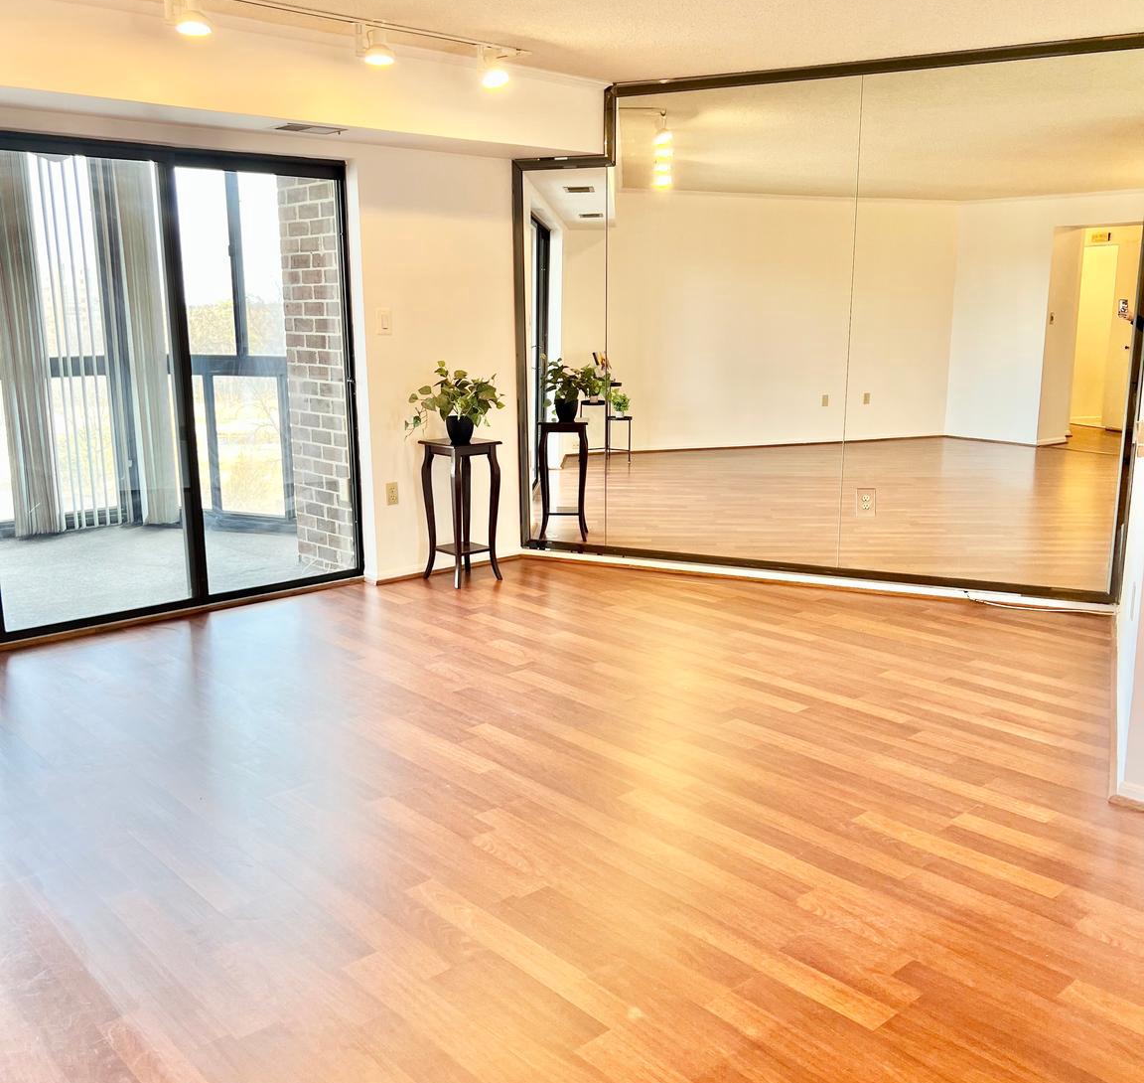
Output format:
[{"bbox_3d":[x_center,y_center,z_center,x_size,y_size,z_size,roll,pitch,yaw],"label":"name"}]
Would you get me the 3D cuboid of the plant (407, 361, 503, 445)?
[{"bbox_3d":[-0.566,-0.689,5.649,0.460,0.415,0.360,-10,15,-39],"label":"plant"}]

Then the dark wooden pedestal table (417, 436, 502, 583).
[{"bbox_3d":[-0.557,-0.151,5.787,0.300,0.705,0.300,-10,15,-39],"label":"dark wooden pedestal table"}]

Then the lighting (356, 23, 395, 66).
[{"bbox_3d":[-0.749,-1.890,4.359,0.160,0.135,0.118,-12,16,-43],"label":"lighting"}]

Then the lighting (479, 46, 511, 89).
[{"bbox_3d":[-0.322,-1.971,4.759,0.160,0.145,0.120,-12,16,-43],"label":"lighting"}]

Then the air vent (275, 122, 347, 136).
[{"bbox_3d":[-1.105,-1.731,4.832,0.280,0.020,0.178,-12,16,-43],"label":"air vent"}]

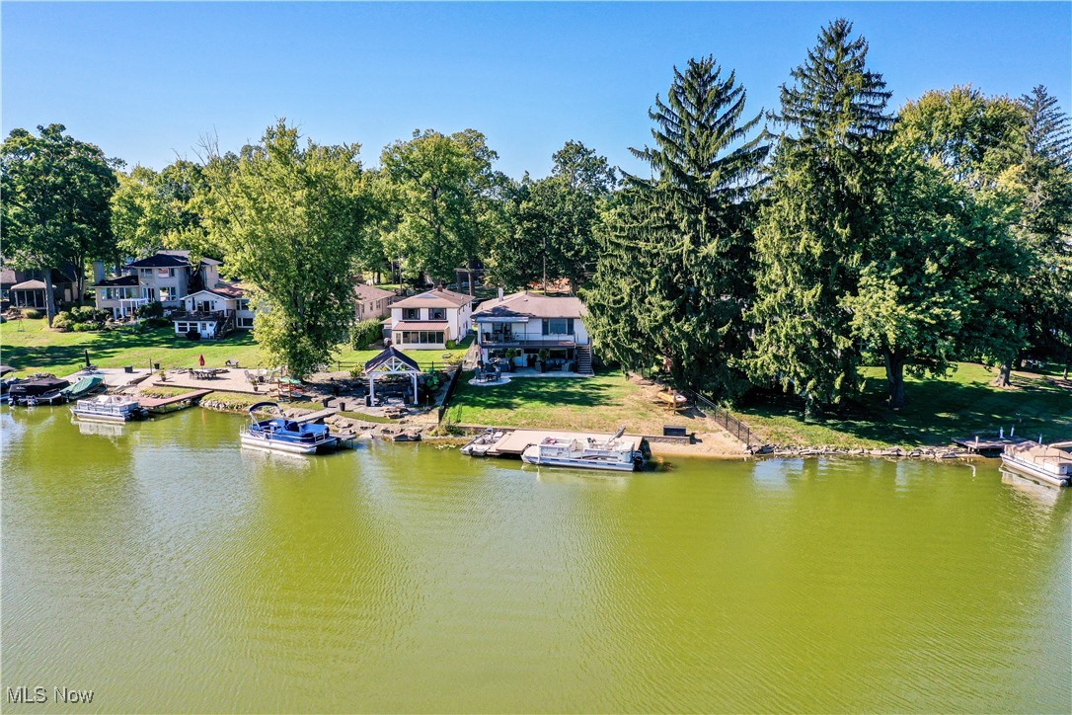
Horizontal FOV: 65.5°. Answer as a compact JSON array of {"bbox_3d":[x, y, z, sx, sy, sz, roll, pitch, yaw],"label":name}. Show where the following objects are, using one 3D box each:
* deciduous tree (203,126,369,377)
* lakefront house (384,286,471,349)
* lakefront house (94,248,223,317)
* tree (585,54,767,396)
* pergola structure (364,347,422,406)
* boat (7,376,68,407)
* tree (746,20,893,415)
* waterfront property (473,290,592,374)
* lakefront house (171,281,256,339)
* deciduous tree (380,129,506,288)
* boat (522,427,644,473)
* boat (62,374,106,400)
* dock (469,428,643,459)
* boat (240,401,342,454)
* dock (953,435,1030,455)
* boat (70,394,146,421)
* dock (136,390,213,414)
[{"bbox_3d":[-22.344,-9.228,74.445,14.689,23.068,14.500,0,8,0],"label":"deciduous tree"},{"bbox_3d":[-12.712,-5.177,103.021,8.600,6.311,17.500,0,8,2],"label":"lakefront house"},{"bbox_3d":[-59.000,-11.422,129.262,17.000,9.800,12.000,-3,9,-21],"label":"lakefront house"},{"bbox_3d":[11.254,-10.392,66.700,14.173,26.378,14.000,0,8,0],"label":"tree"},{"bbox_3d":[-11.661,1.491,67.577,4.200,4.004,5.100,-2,8,-15],"label":"pergola structure"},{"bbox_3d":[-42.800,2.700,72.952,2.450,1.750,5.800,1,9,9],"label":"boat"},{"bbox_3d":[20.400,-9.287,59.581,9.800,27.500,9.800,0,9,0],"label":"tree"},{"bbox_3d":[-0.400,-3.577,90.301,12.300,7.100,17.000,0,9,0],"label":"waterfront property"},{"bbox_3d":[-41.900,-6.520,111.803,9.800,6.200,12.500,1,9,4],"label":"lakefront house"},{"bbox_3d":[-13.993,-20.252,126.404,18.743,27.695,18.743,0,8,0],"label":"deciduous tree"},{"bbox_3d":[3.000,5.615,52.457,7.400,2.200,2.450,2,9,14],"label":"boat"},{"bbox_3d":[-39.800,2.698,73.457,1.950,1.400,4.900,1,9,9],"label":"boat"},{"bbox_3d":[1.800,5.936,54.602,10.200,0.800,5.400,2,8,11],"label":"dock"},{"bbox_3d":[-16.902,4.681,56.514,6.600,2.700,2.600,4,9,27],"label":"boat"},{"bbox_3d":[30.700,5.791,55.924,4.600,0.800,2.600,-1,9,-8],"label":"dock"},{"bbox_3d":[-33.250,4.052,65.242,5.900,1.500,2.400,3,9,23],"label":"boat"},{"bbox_3d":[-30.462,3.758,70.446,2.000,0.750,7.460,3,9,17],"label":"dock"}]

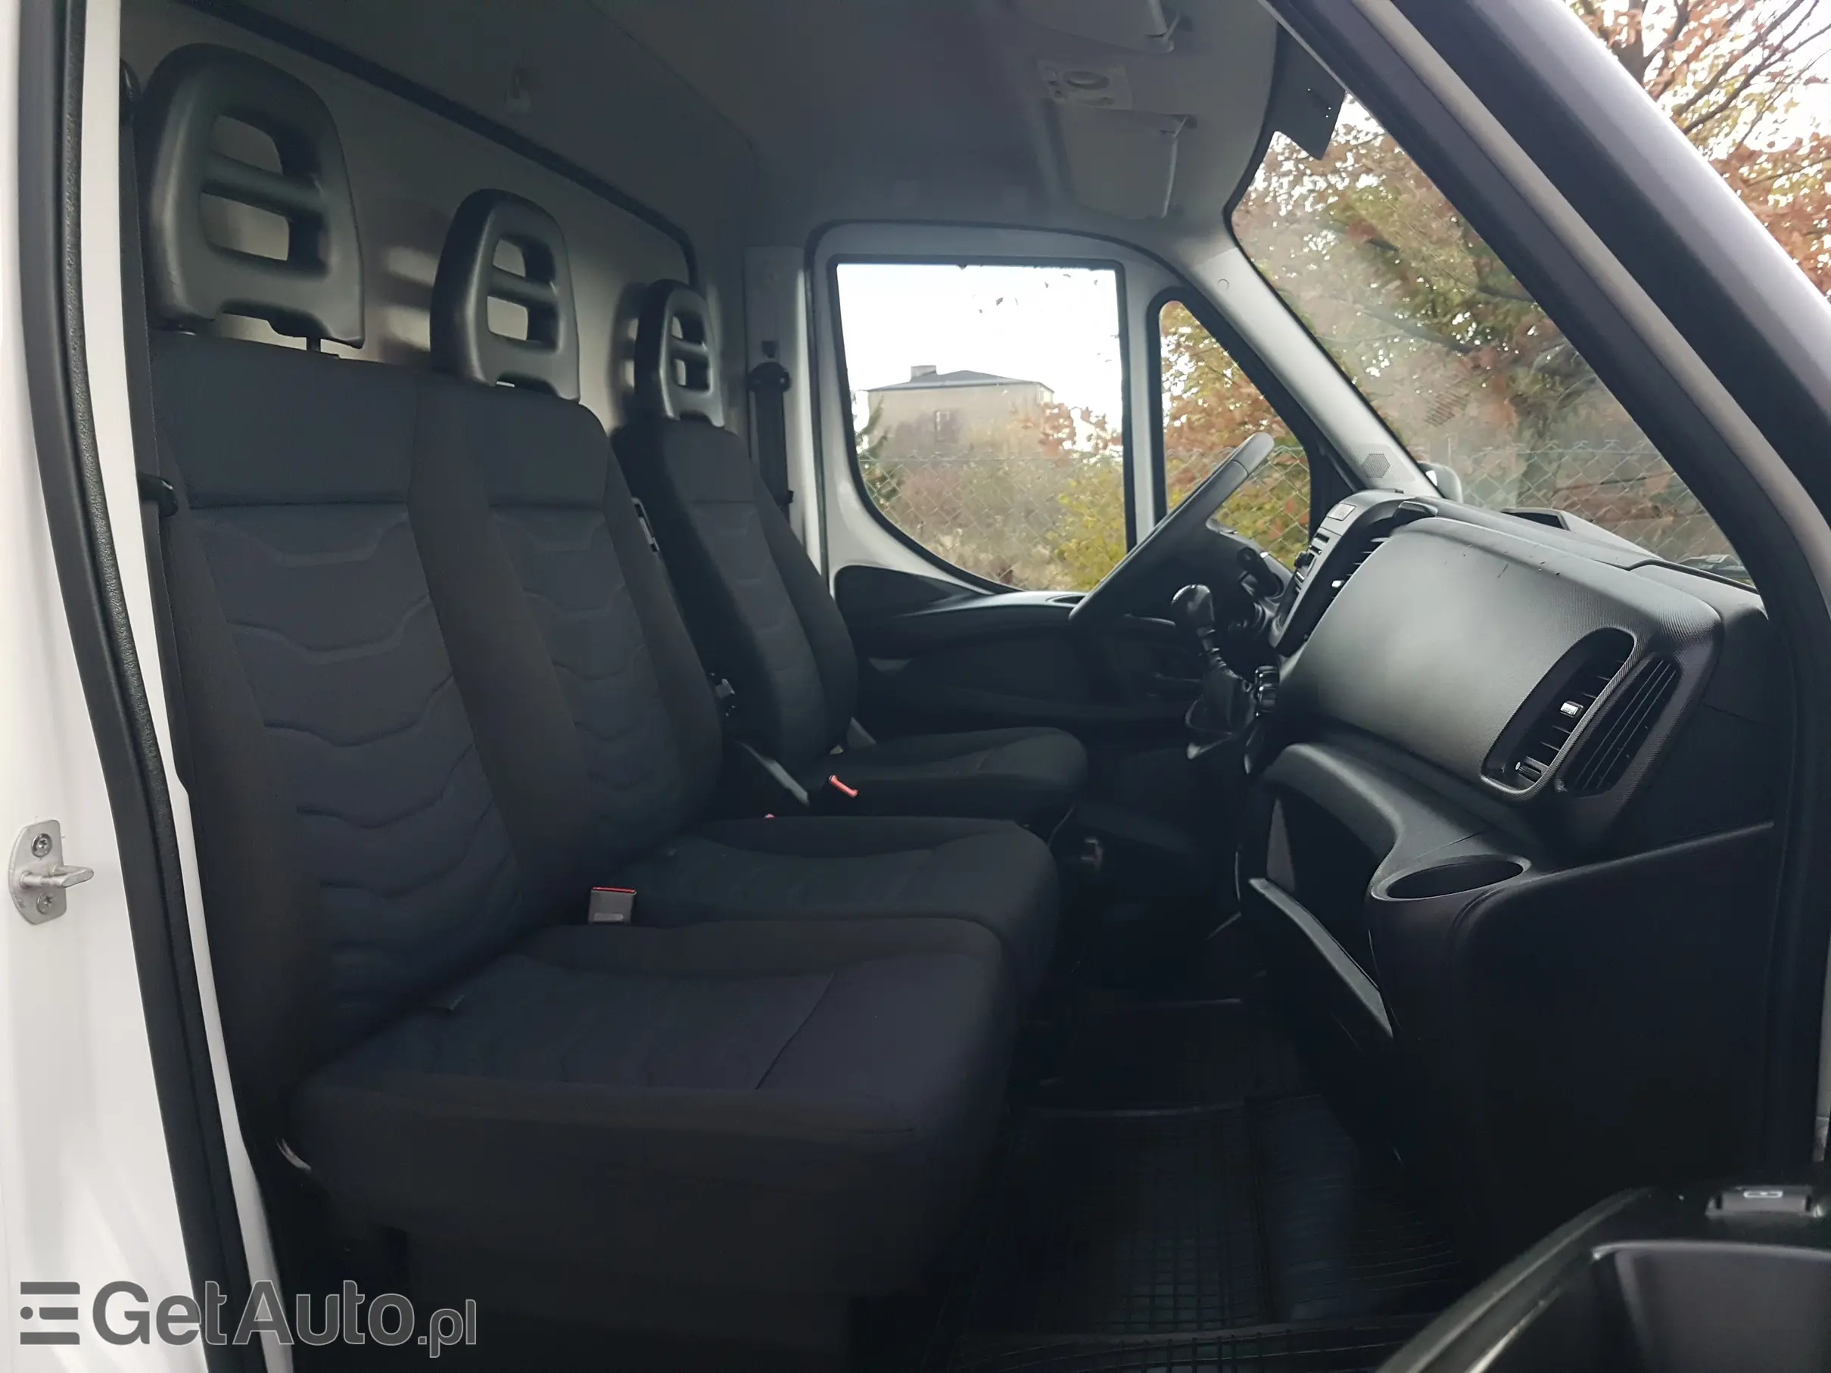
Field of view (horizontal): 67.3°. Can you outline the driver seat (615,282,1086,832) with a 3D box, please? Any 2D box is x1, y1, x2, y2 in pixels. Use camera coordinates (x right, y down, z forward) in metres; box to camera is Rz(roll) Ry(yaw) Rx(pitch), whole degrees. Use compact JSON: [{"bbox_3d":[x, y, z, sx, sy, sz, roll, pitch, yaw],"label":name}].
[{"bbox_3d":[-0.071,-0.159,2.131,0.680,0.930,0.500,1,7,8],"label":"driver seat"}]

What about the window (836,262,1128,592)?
[{"bbox_3d":[0.125,-0.459,2.466,0.525,0.585,0.045,1,13,8],"label":"window"}]

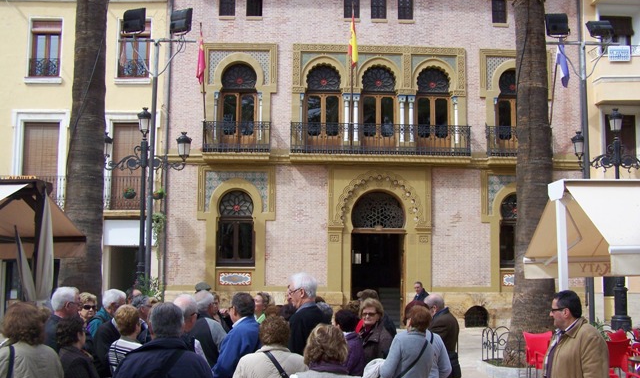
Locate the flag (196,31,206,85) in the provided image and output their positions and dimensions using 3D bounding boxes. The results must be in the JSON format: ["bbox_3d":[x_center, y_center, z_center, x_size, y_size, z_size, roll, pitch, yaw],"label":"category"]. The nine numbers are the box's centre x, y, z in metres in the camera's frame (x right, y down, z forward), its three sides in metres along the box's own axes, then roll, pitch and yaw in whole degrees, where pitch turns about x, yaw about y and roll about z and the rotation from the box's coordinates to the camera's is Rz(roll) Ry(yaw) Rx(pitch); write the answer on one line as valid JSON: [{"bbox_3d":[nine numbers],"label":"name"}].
[{"bbox_3d":[-3.590,-3.996,21.332,0.317,1.745,0.300,1,-6,-2],"label":"flag"}]

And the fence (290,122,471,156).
[{"bbox_3d":[1.972,-1.600,22.905,5.831,1.084,0.420,1,-7,-3],"label":"fence"}]

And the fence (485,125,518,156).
[{"bbox_3d":[6.507,-1.543,23.111,2.167,1.061,0.420,1,-7,-3],"label":"fence"}]

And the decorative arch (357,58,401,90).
[{"bbox_3d":[2.125,-4.178,25.308,1.632,1.224,0.250,1,-7,-3],"label":"decorative arch"}]

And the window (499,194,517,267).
[{"bbox_3d":[6.623,1.351,23.441,1.256,2.536,0.250,1,-7,-3],"label":"window"}]

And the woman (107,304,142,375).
[{"bbox_3d":[-1.465,1.661,5.261,0.480,1.580,0.340,-3,-7,25],"label":"woman"}]

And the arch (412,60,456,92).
[{"bbox_3d":[3.701,-3.710,22.754,1.451,1.128,0.250,1,-6,-2],"label":"arch"}]

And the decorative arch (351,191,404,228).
[{"bbox_3d":[2.054,0.744,24.887,1.890,1.387,0.200,1,-7,-3],"label":"decorative arch"}]

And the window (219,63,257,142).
[{"bbox_3d":[-2.918,-3.025,25.006,1.380,3.095,0.250,1,-7,-3],"label":"window"}]

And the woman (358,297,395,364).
[{"bbox_3d":[0.474,1.804,6.416,0.460,1.600,0.300,-2,-7,23],"label":"woman"}]

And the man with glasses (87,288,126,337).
[{"bbox_3d":[-1.783,1.643,5.786,0.360,1.624,0.500,5,-8,-31],"label":"man with glasses"}]

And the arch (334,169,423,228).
[{"bbox_3d":[1.915,0.301,22.824,3.225,1.940,0.300,1,-7,-3],"label":"arch"}]

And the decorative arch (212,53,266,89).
[{"bbox_3d":[-2.865,-4.182,25.004,1.840,1.318,0.250,1,-7,-3],"label":"decorative arch"}]

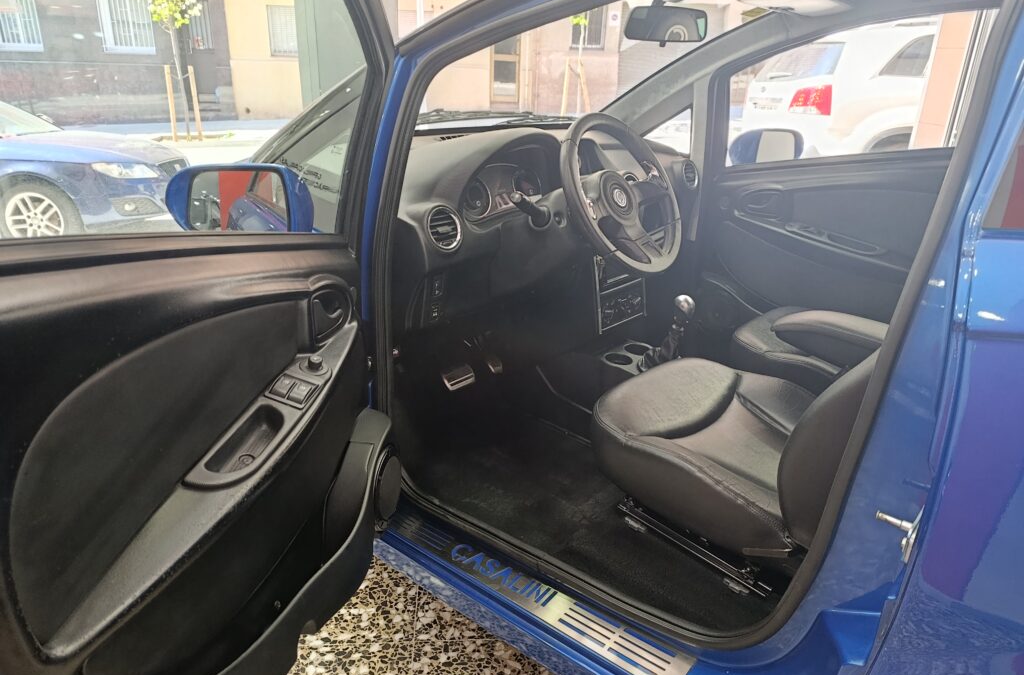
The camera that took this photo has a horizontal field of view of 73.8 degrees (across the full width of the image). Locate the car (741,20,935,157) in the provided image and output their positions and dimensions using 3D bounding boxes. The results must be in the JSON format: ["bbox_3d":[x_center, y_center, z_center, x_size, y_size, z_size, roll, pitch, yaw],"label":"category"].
[{"bbox_3d":[4.946,-2.198,7.147,4.685,1.720,1.885,0,20,-4],"label":"car"}]

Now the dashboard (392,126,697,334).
[{"bbox_3d":[0.154,-0.332,1.801,0.430,0.440,1.260,16,24,35],"label":"dashboard"}]

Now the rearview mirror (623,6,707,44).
[{"bbox_3d":[0.340,-0.692,1.505,0.230,0.075,0.040,-8,22,-26],"label":"rearview mirror"}]

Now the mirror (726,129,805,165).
[{"bbox_3d":[0.825,-0.610,2.217,0.210,0.150,0.130,-13,24,-35],"label":"mirror"}]

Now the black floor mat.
[{"bbox_3d":[0.171,0.337,1.517,0.860,0.040,0.460,16,24,35],"label":"black floor mat"}]

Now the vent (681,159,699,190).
[{"bbox_3d":[0.556,-0.515,2.150,0.045,0.090,0.090,16,24,35],"label":"vent"}]

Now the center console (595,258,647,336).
[{"bbox_3d":[0.275,-0.129,1.760,0.100,0.220,0.220,16,24,35],"label":"center console"}]

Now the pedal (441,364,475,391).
[{"bbox_3d":[-0.141,0.102,1.815,0.050,0.060,0.080,16,24,35],"label":"pedal"}]

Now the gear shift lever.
[{"bbox_3d":[0.380,-0.013,1.697,0.130,0.200,0.085,16,24,35],"label":"gear shift lever"}]

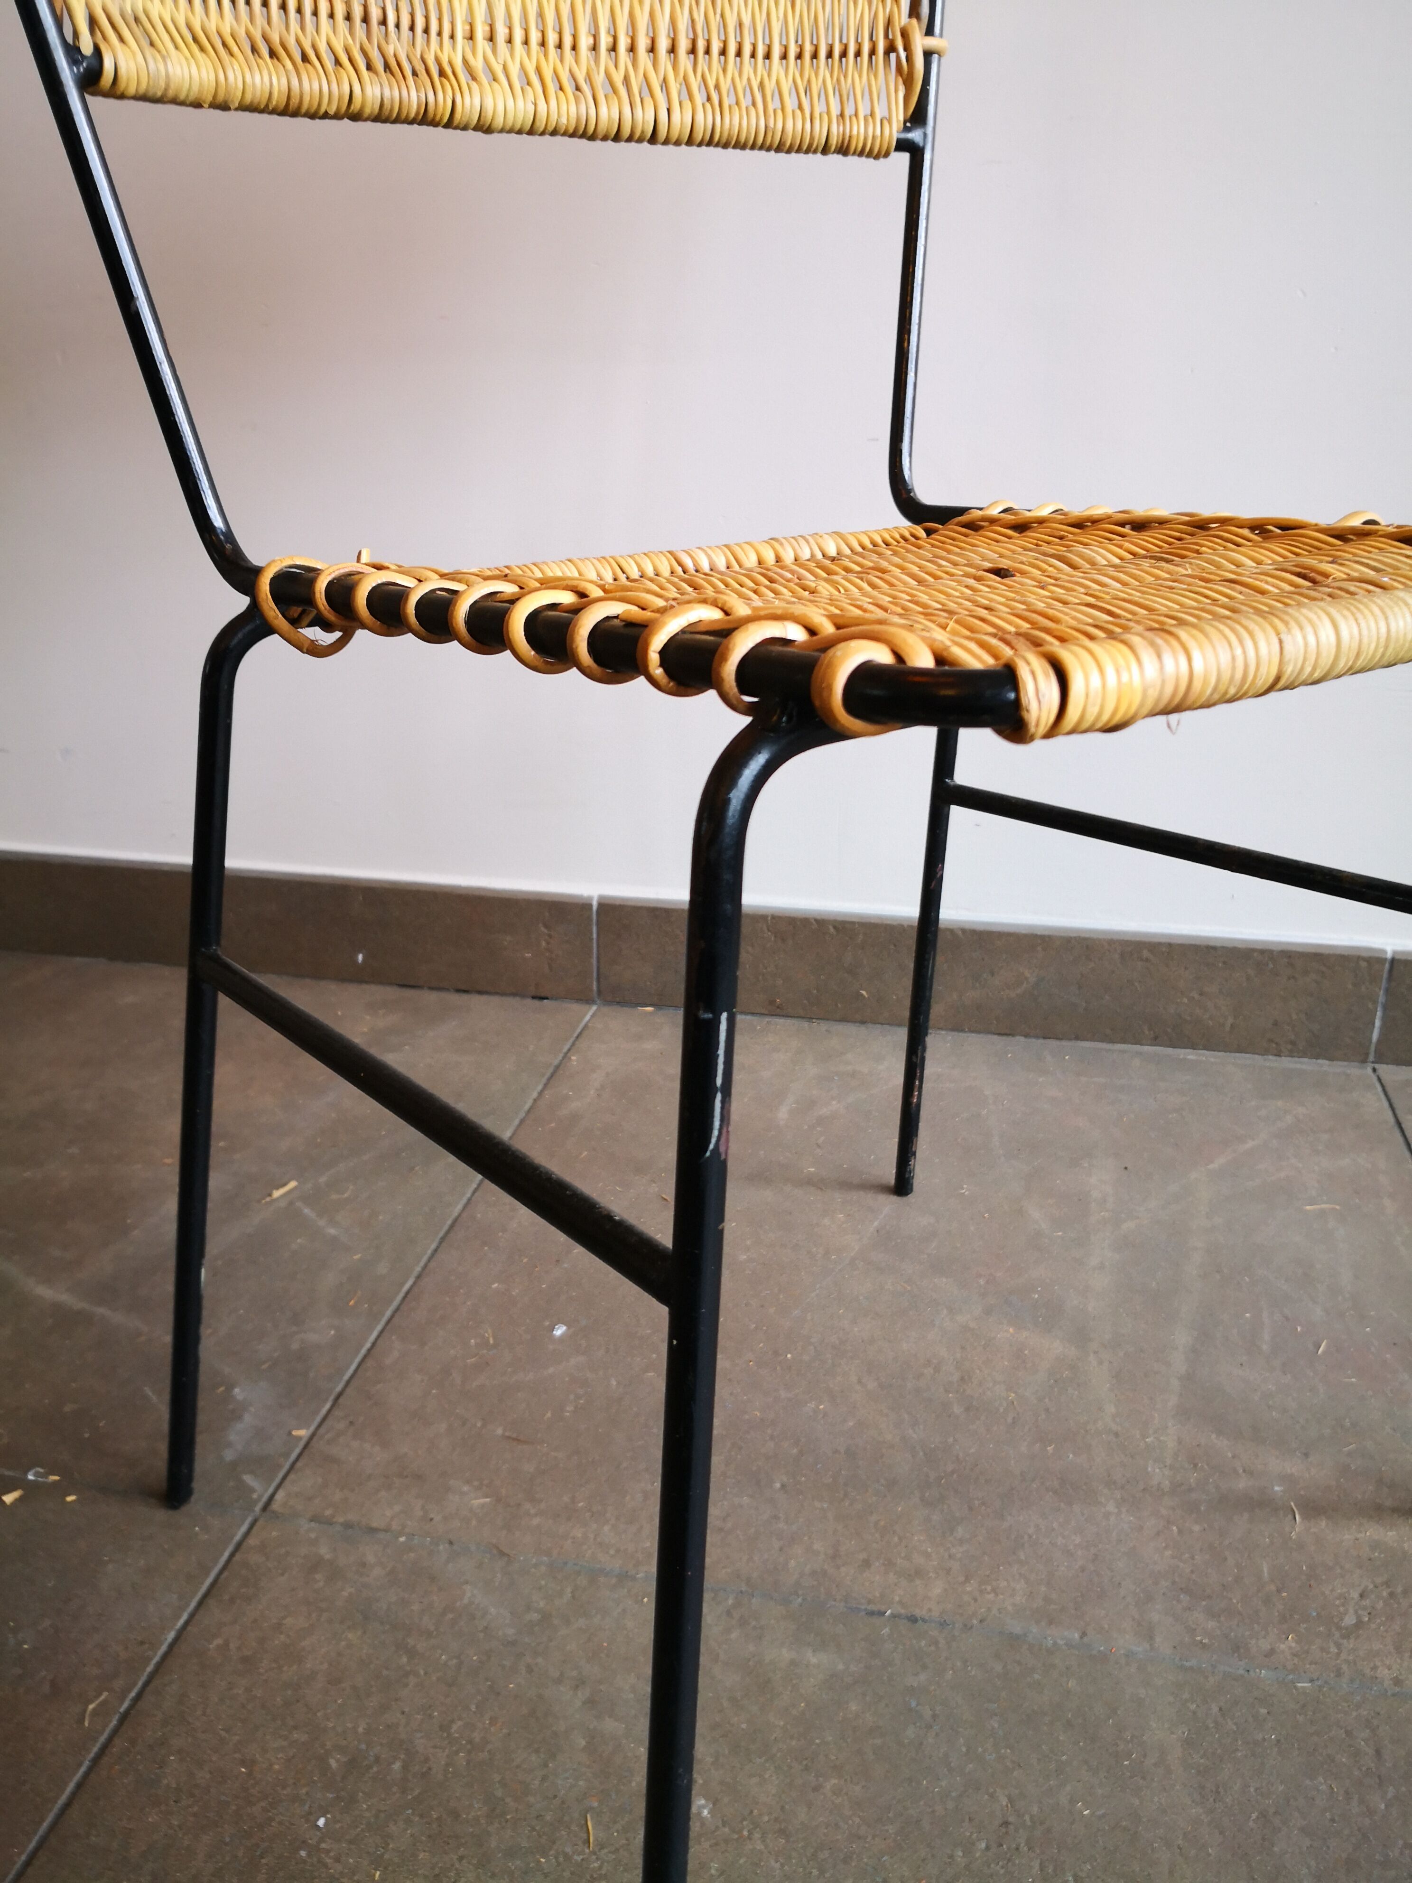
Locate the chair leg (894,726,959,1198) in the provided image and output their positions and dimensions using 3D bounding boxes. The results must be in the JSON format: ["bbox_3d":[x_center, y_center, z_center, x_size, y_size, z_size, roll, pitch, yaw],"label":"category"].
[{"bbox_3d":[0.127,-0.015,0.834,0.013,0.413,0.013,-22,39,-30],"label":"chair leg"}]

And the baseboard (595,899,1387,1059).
[{"bbox_3d":[0.206,0.030,1.150,0.598,0.088,0.010,4,22,11],"label":"baseboard"}]

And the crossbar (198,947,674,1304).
[{"bbox_3d":[-0.098,0.045,0.452,0.012,0.012,0.307,-16,23,-35],"label":"crossbar"}]

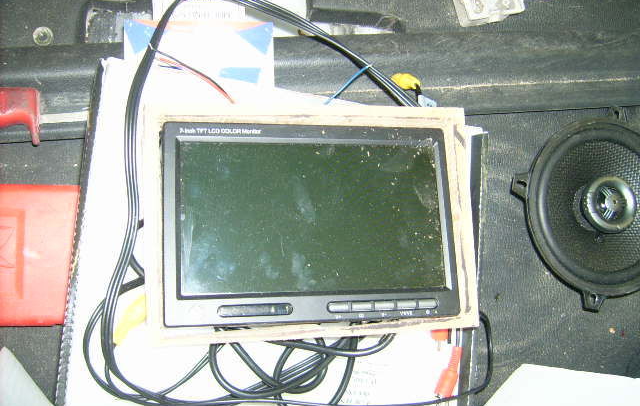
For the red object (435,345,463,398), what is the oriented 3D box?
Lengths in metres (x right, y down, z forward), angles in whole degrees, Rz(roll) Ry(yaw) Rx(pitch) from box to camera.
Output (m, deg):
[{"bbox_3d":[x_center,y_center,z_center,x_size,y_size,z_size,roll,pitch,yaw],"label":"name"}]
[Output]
[{"bbox_3d":[0.080,0.106,0.400,0.011,0.011,0.031,22,76,-10],"label":"red object"}]

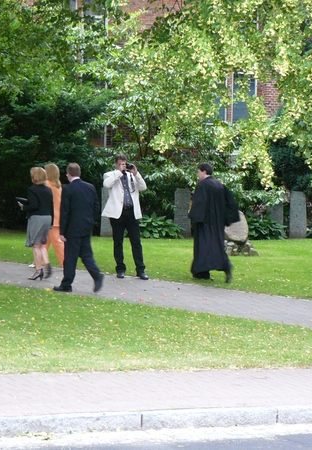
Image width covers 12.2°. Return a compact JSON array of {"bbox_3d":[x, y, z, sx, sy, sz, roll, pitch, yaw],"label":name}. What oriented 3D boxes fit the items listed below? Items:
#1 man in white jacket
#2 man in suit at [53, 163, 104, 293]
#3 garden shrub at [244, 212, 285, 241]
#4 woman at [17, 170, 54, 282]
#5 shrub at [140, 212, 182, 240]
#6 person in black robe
[{"bbox_3d":[-0.445,-0.120,20.900,0.640,1.790,0.450,0,3,-18],"label":"man in white jacket"},{"bbox_3d":[-1.059,0.034,19.900,0.650,1.763,0.560,3,4,42],"label":"man in suit"},{"bbox_3d":[2.146,0.025,28.800,0.880,0.544,0.800,1,3,0],"label":"garden shrub"},{"bbox_3d":[-1.707,-0.021,20.800,0.480,1.614,0.450,3,4,42],"label":"woman"},{"bbox_3d":[0.049,0.015,28.800,0.980,0.524,0.850,1,3,0],"label":"shrub"},{"bbox_3d":[0.837,-0.036,21.200,0.660,1.718,0.620,2,3,30],"label":"person in black robe"}]

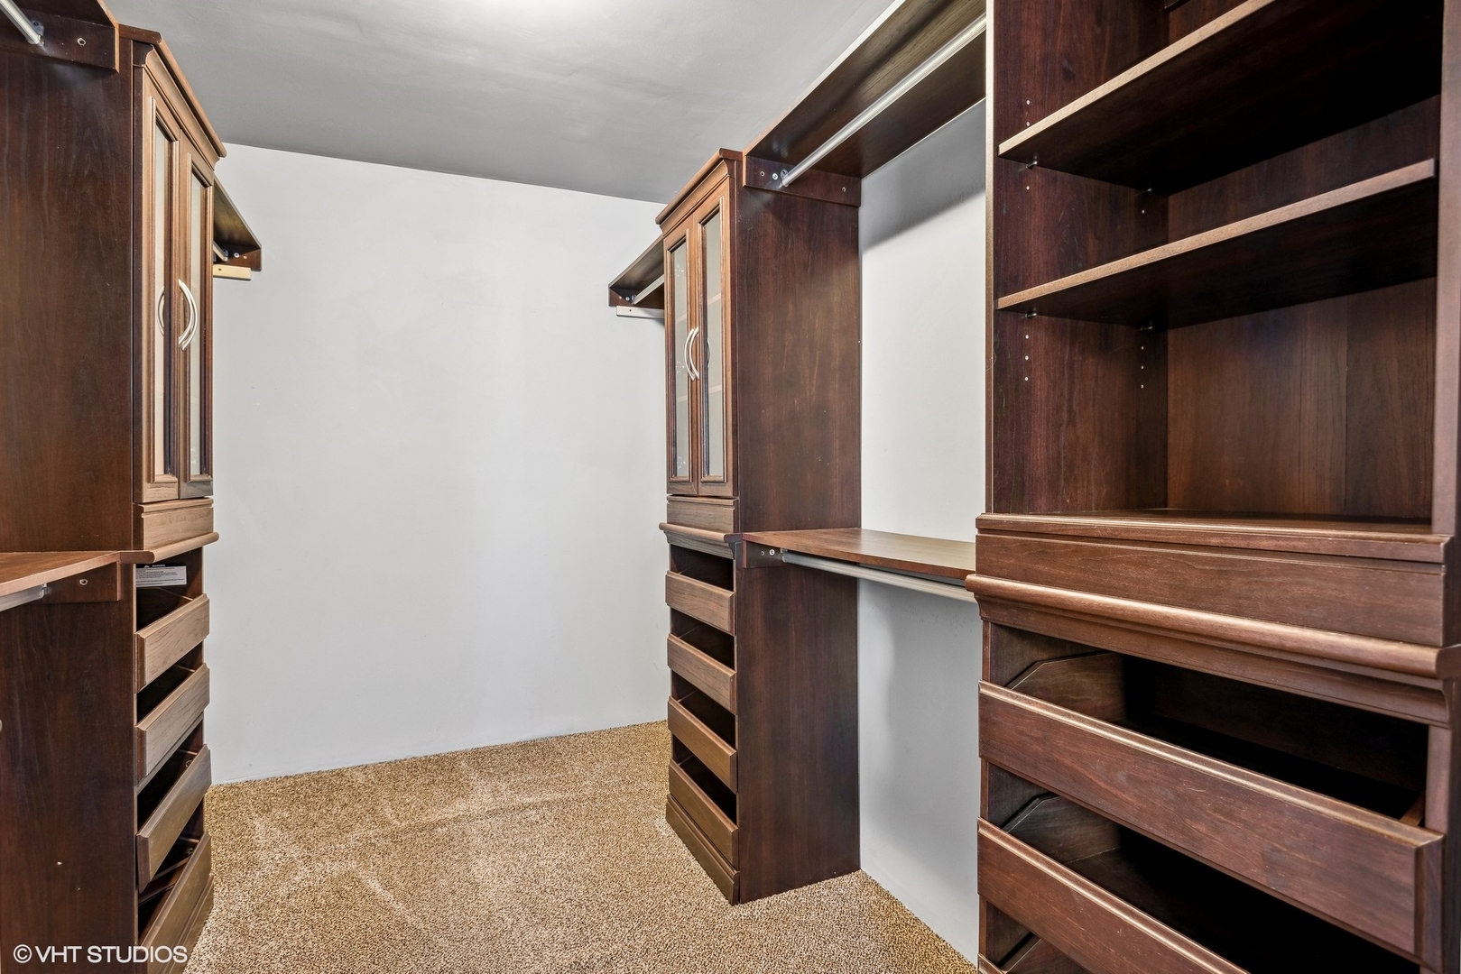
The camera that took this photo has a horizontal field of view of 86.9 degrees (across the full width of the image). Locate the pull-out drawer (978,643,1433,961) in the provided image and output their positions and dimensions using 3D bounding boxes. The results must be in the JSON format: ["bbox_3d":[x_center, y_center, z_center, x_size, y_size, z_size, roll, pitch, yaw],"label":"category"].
[{"bbox_3d":[0.645,0.331,0.967,0.374,0.134,0.547,0,0,-23],"label":"pull-out drawer"}]

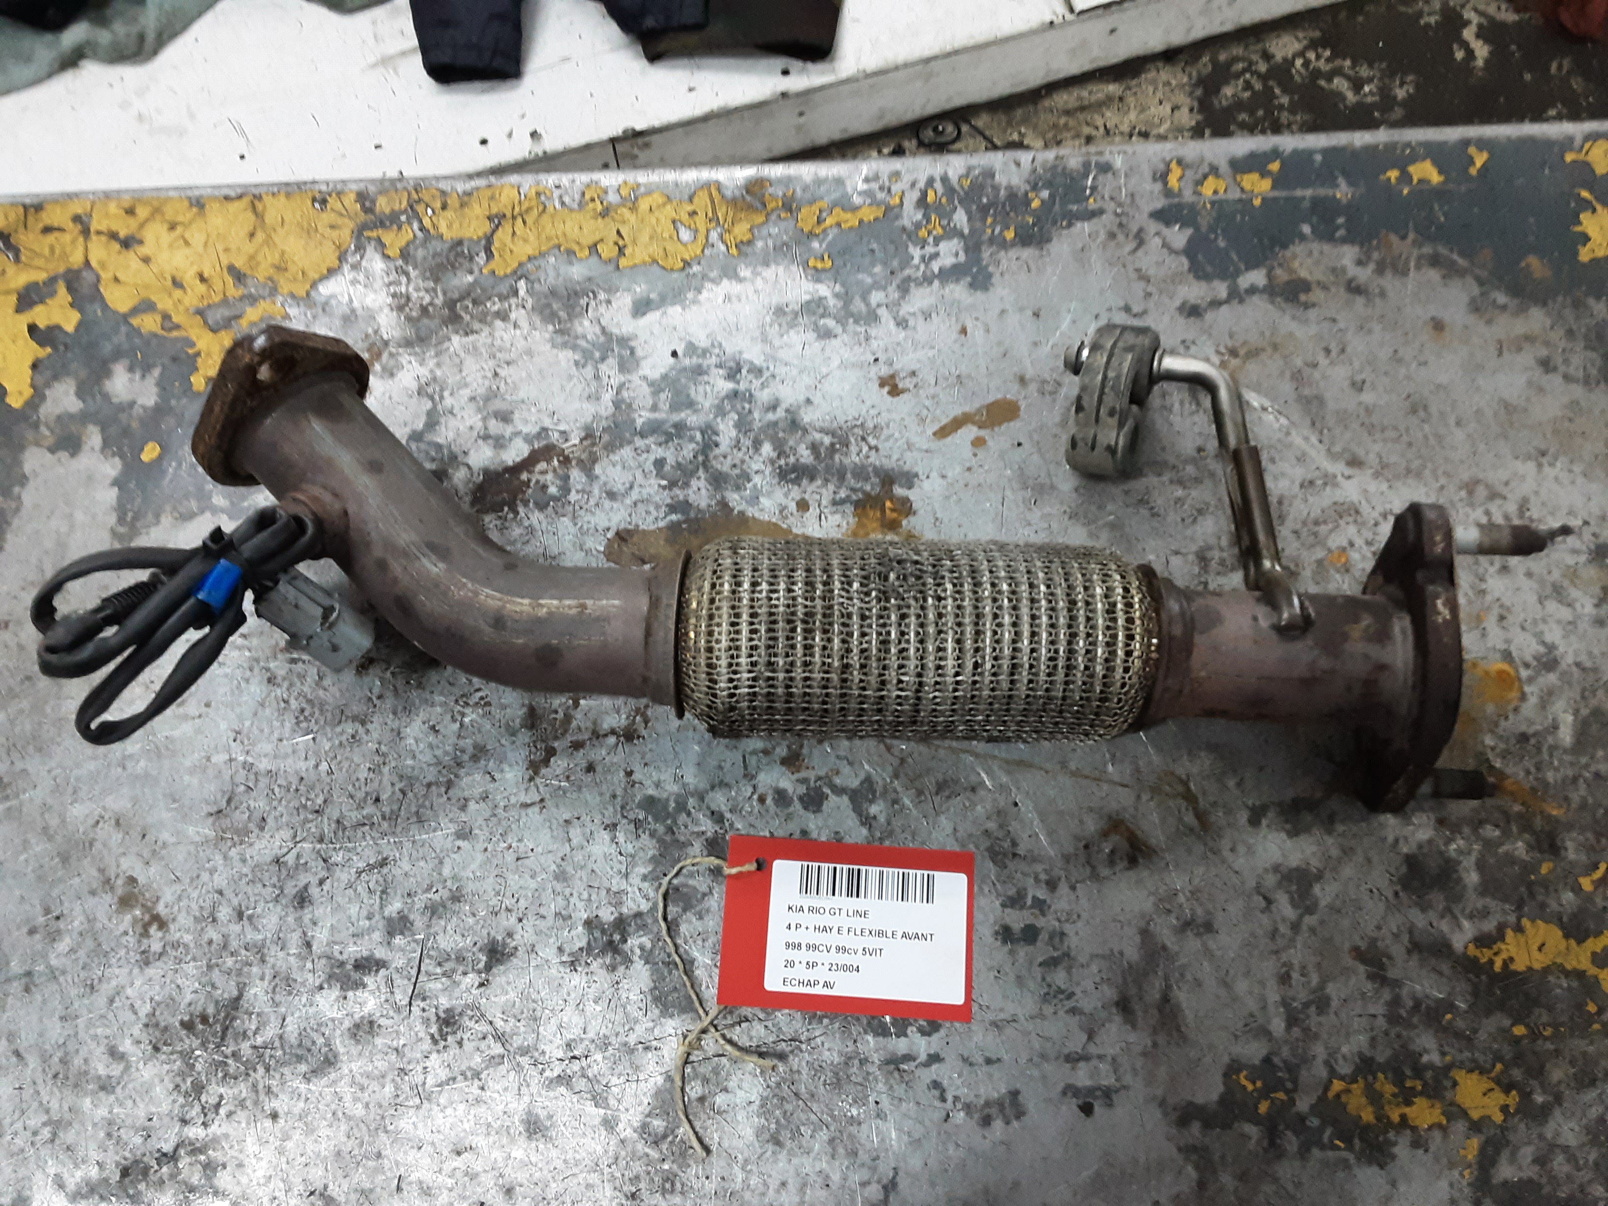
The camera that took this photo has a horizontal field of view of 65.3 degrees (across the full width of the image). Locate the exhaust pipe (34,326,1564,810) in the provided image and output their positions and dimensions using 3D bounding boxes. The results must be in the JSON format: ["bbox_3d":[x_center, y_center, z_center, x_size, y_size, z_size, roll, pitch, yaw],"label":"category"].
[{"bbox_3d":[-0.002,-0.028,0.510,0.593,0.097,0.202,1,71,-1],"label":"exhaust pipe"}]

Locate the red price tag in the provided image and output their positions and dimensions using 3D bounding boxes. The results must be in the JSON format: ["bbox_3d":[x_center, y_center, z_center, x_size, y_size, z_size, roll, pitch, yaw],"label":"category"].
[{"bbox_3d":[0.018,0.131,0.507,0.102,0.002,0.067,4,71,0],"label":"red price tag"}]

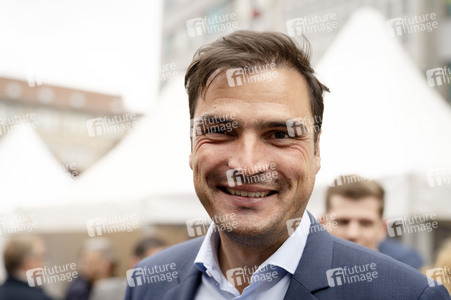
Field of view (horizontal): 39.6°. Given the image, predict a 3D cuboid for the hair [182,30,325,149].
[{"bbox_3d":[0.038,-0.065,0.775,0.174,0.172,0.200,2,-2,5],"label":"hair"}]

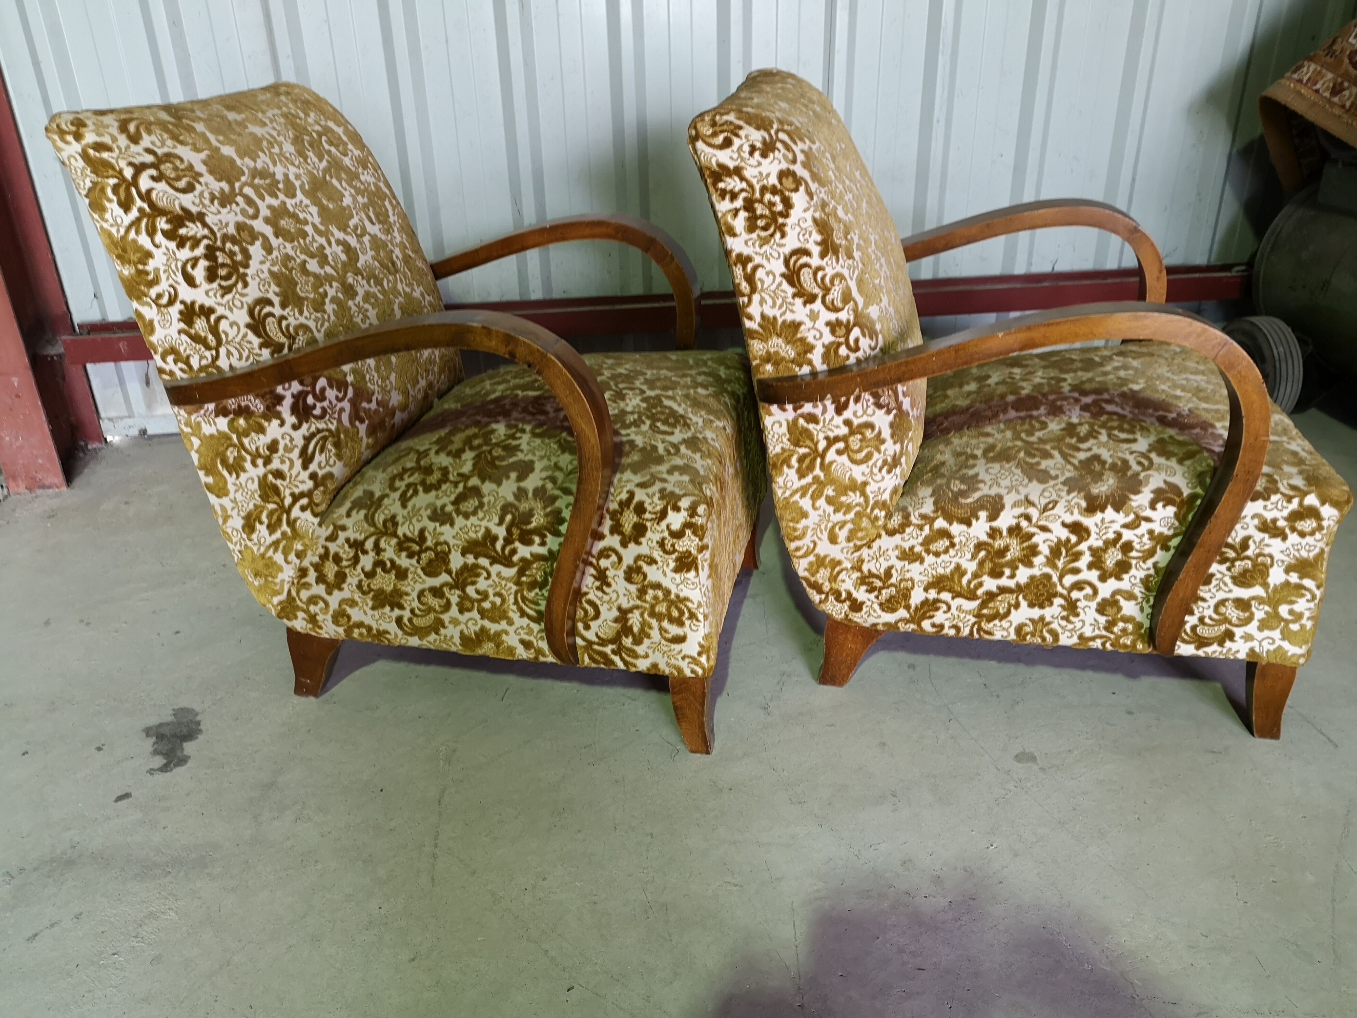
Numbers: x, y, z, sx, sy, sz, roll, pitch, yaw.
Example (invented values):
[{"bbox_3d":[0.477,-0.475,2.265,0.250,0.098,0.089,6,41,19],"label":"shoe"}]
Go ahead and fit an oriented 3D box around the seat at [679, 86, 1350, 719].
[{"bbox_3d":[0.501,-0.206,1.649,0.856,0.851,0.653,5,27,13],"label":"seat"}]

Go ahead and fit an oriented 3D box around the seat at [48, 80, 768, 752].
[{"bbox_3d":[-0.304,-0.185,1.647,0.856,0.851,0.653,5,27,13],"label":"seat"}]

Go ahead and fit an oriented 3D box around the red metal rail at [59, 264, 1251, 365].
[{"bbox_3d":[0.053,-0.486,2.600,2.945,0.066,0.114,-4,27,-5],"label":"red metal rail"}]

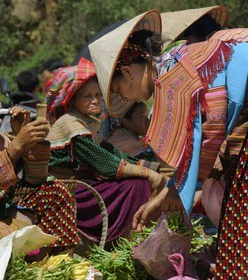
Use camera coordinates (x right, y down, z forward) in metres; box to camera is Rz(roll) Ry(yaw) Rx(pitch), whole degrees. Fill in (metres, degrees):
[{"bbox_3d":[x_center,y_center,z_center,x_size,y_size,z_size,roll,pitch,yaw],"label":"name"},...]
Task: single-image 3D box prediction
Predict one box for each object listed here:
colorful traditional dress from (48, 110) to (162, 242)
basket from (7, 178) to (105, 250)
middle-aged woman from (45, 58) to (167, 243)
[{"bbox_3d":[-0.076,0.162,8.150,0.540,0.550,0.450,2,4,25],"label":"colorful traditional dress"},{"bbox_3d":[-0.253,0.284,7.550,0.380,0.290,0.300,0,4,0],"label":"basket"},{"bbox_3d":[-0.080,0.047,8.150,0.570,0.770,0.460,2,4,25],"label":"middle-aged woman"}]

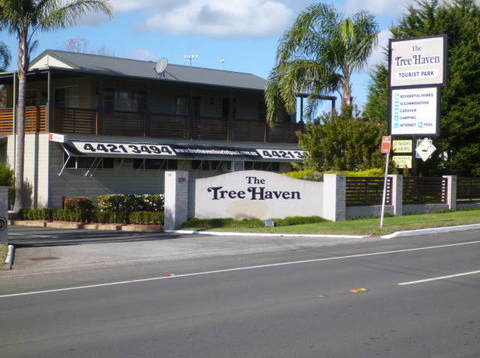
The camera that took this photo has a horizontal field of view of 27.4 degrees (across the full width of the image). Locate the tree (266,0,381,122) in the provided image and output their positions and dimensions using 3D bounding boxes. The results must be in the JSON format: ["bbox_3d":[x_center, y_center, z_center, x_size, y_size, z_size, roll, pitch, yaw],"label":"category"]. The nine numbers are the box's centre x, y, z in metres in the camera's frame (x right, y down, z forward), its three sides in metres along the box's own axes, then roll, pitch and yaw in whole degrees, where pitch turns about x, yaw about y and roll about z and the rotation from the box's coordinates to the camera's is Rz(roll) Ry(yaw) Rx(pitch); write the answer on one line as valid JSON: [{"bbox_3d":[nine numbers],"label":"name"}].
[{"bbox_3d":[3.603,-3.429,43.000,5.000,8.600,5.000,1,0,5],"label":"tree"}]

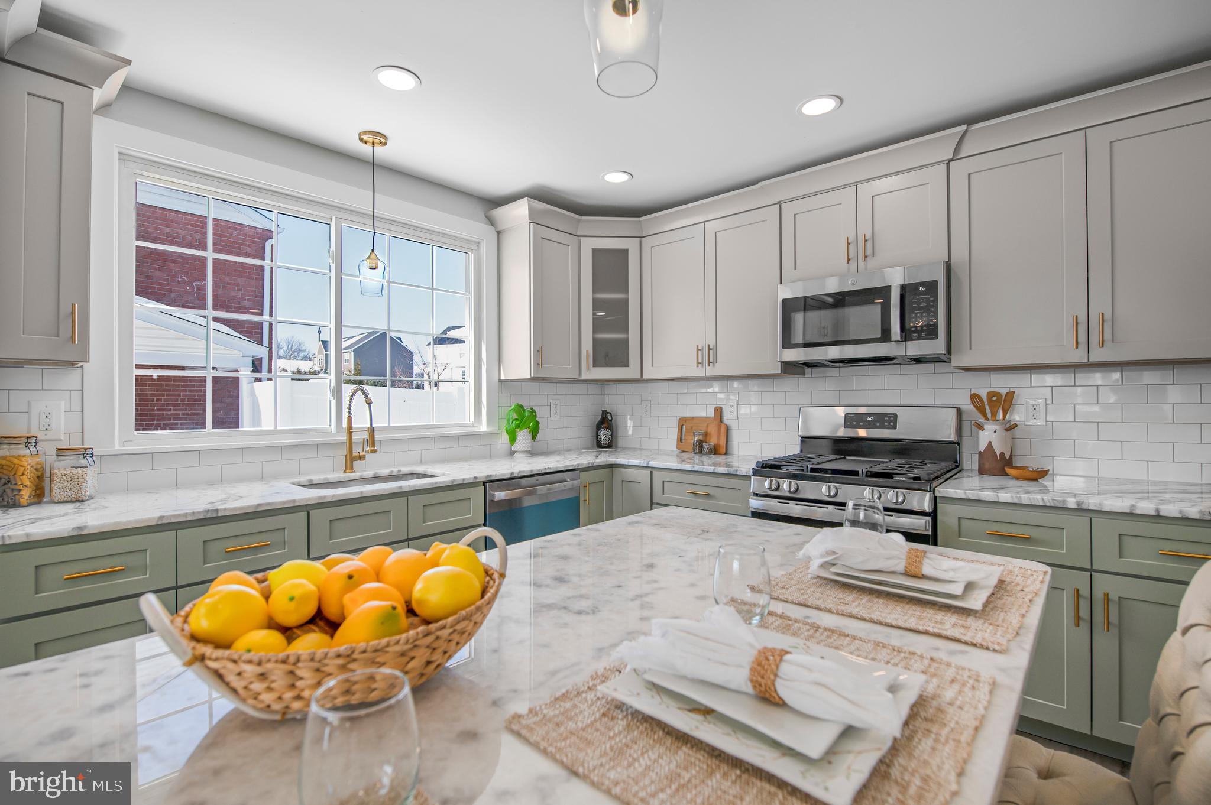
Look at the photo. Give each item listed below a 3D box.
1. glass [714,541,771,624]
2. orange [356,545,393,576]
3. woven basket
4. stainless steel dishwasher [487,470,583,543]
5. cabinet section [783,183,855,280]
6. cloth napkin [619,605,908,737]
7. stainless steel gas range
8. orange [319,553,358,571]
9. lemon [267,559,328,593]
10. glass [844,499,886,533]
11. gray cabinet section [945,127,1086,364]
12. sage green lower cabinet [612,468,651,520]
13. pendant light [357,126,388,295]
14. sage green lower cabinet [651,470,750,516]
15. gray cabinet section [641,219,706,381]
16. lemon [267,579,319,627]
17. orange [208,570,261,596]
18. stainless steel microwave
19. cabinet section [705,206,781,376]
[{"bbox_3d":[0.209,0.277,0.820,0.089,0.109,0.089,0,0,0],"label":"glass"},{"bbox_3d":[-0.320,0.234,0.760,0.066,0.064,0.066,0,0,-23],"label":"orange"},{"bbox_3d":[-0.292,0.255,0.635,0.330,0.160,0.385,0,0,44],"label":"woven basket"},{"bbox_3d":[-0.578,0.815,2.927,0.640,0.880,0.605,0,0,41],"label":"stainless steel dishwasher"},{"bbox_3d":[1.187,-0.839,2.877,0.379,0.445,0.315,0,-1,40],"label":"cabinet section"},{"bbox_3d":[0.176,0.277,0.552,0.285,0.066,0.175,0,0,39],"label":"cloth napkin"},{"bbox_3d":[1.199,0.637,2.585,0.760,1.220,0.700,0,0,41],"label":"stainless steel gas range"},{"bbox_3d":[-0.373,0.249,0.760,0.070,0.069,0.070,0,0,42],"label":"orange"},{"bbox_3d":[-0.389,0.225,0.680,0.074,0.058,0.058,0,0,-30],"label":"lemon"},{"bbox_3d":[0.578,0.276,1.200,0.089,0.109,0.089,0,0,39],"label":"glass"},{"bbox_3d":[1.803,-0.611,2.359,0.449,0.909,0.315,0,-1,40],"label":"gray cabinet section"},{"bbox_3d":[0.333,0.803,3.242,0.280,0.870,0.580,0,0,39],"label":"sage green lower cabinet"},{"bbox_3d":[-1.039,-0.839,2.410,0.122,0.715,0.122,0,0,43],"label":"pendant light"},{"bbox_3d":[0.698,0.805,3.068,0.605,0.890,0.630,0,0,41],"label":"sage green lower cabinet"},{"bbox_3d":[0.520,-0.602,3.433,0.443,0.909,0.315,0,-1,40],"label":"gray cabinet section"},{"bbox_3d":[-0.361,0.231,0.622,0.056,0.055,0.071,0,0,-30],"label":"lemon"},{"bbox_3d":[-0.418,0.220,0.610,0.060,0.060,0.060,0,0,44],"label":"orange"},{"bbox_3d":[1.314,-0.410,2.700,0.760,0.415,0.400,0,0,41],"label":"stainless steel microwave"},{"bbox_3d":[0.866,-0.605,3.143,0.451,0.909,0.315,0,-1,40],"label":"cabinet section"}]

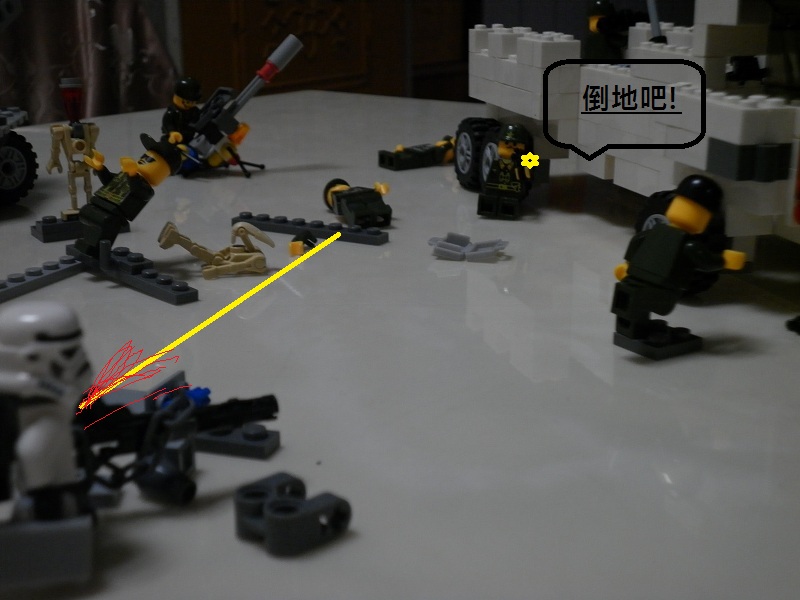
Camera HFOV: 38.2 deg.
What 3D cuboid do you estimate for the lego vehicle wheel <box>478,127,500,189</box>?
[{"bbox_3d":[0.044,-0.057,0.481,0.014,0.030,0.030,-6,18,-17],"label":"lego vehicle wheel"}]

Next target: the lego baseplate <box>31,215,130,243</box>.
[{"bbox_3d":[-0.119,-0.029,0.430,0.032,0.008,0.016,-11,20,-31],"label":"lego baseplate"}]

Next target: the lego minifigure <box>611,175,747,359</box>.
[{"bbox_3d":[0.073,-0.010,0.301,0.031,0.044,0.024,-11,20,-31],"label":"lego minifigure"}]

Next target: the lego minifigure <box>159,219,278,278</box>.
[{"bbox_3d":[-0.060,-0.018,0.378,0.038,0.017,0.017,-2,17,-6],"label":"lego minifigure"}]

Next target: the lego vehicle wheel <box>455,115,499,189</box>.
[{"bbox_3d":[0.036,-0.065,0.511,0.014,0.030,0.030,-5,17,-15],"label":"lego vehicle wheel"}]

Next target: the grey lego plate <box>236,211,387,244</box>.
[{"bbox_3d":[-0.034,-0.027,0.429,0.064,0.005,0.008,8,19,27],"label":"grey lego plate"}]

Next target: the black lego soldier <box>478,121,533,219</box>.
[{"bbox_3d":[0.041,-0.051,0.457,0.020,0.035,0.017,7,17,6],"label":"black lego soldier"}]

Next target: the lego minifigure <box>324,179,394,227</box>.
[{"bbox_3d":[-0.017,-0.039,0.452,0.021,0.013,0.041,-7,18,-21],"label":"lego minifigure"}]

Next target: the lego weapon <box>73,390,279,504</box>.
[{"bbox_3d":[-0.044,0.026,0.224,0.043,0.021,0.019,0,17,0],"label":"lego weapon"}]

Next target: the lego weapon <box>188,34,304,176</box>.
[{"bbox_3d":[-0.075,-0.091,0.539,0.060,0.064,0.027,-2,17,-5],"label":"lego weapon"}]

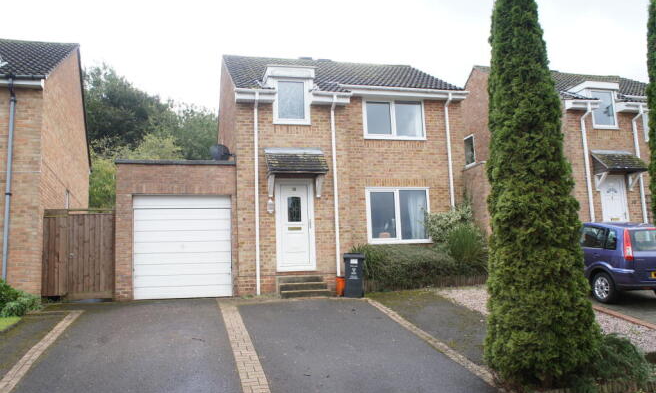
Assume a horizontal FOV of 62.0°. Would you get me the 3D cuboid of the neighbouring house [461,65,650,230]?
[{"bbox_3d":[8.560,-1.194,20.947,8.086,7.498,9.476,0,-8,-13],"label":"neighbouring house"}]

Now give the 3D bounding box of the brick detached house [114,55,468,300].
[{"bbox_3d":[-1.249,-0.906,16.842,8.889,7.437,9.476,0,-8,-13],"label":"brick detached house"}]

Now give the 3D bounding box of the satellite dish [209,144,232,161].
[{"bbox_3d":[-2.537,-1.013,12.858,0.500,0.460,0.360,1,-8,-18],"label":"satellite dish"}]

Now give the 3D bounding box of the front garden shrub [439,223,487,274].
[{"bbox_3d":[3.415,1.380,13.856,1.092,1.329,1.082,0,-8,-13],"label":"front garden shrub"}]

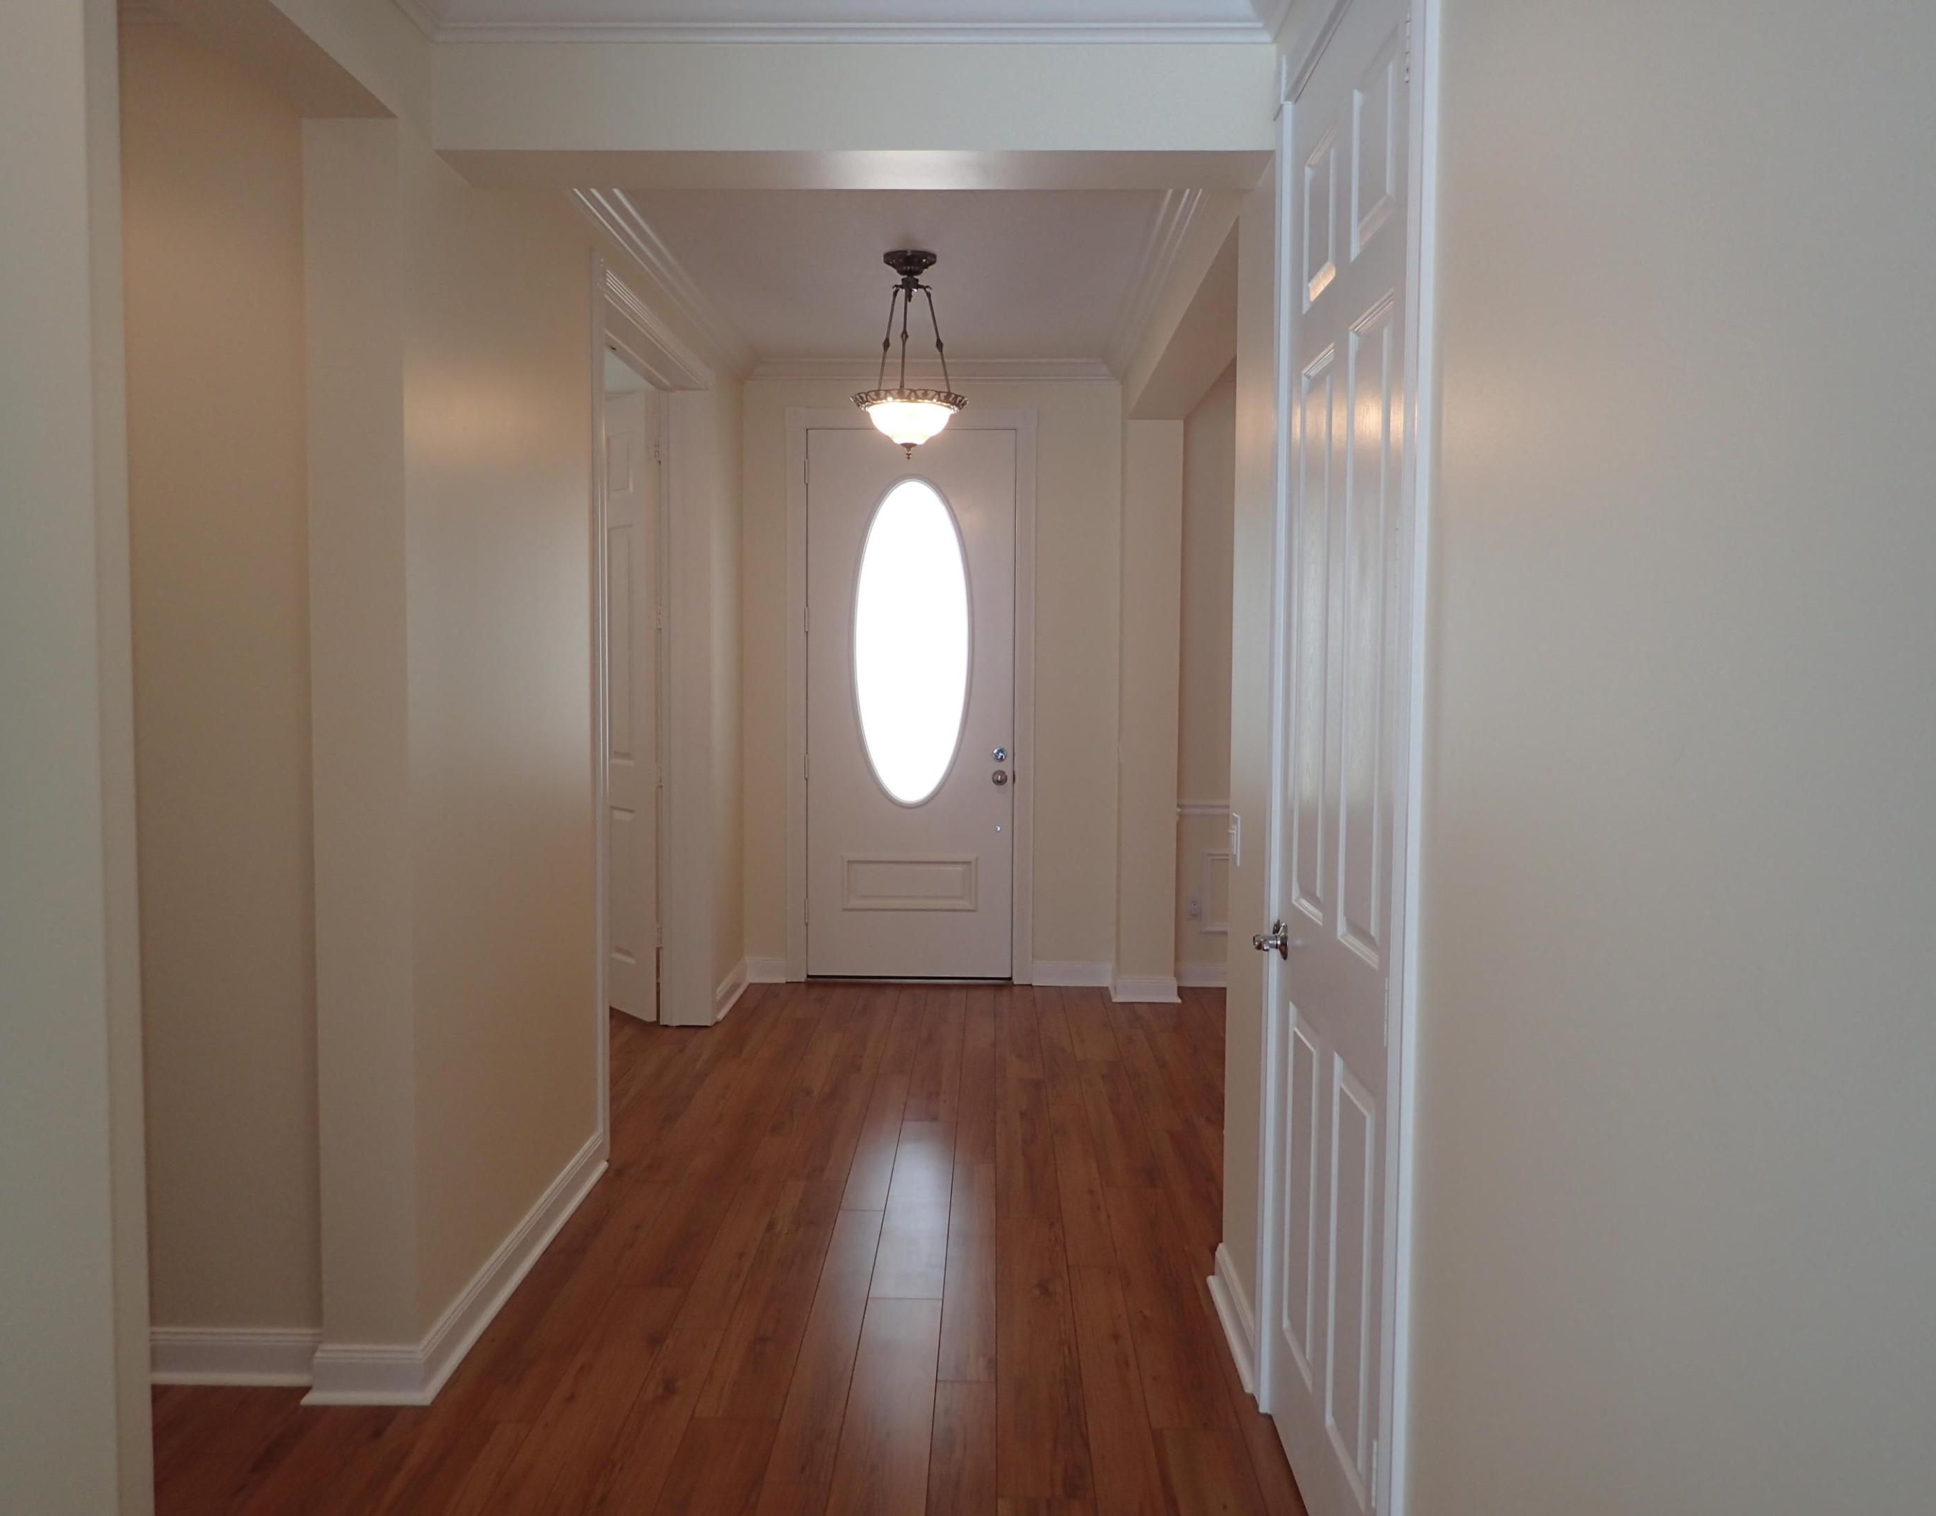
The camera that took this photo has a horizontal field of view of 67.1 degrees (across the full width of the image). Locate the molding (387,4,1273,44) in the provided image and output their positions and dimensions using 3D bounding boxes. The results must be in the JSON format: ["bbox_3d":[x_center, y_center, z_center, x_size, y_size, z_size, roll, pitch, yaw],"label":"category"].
[{"bbox_3d":[-0.214,-1.433,2.785,1.630,0.105,0.085,0,4,1],"label":"molding"}]

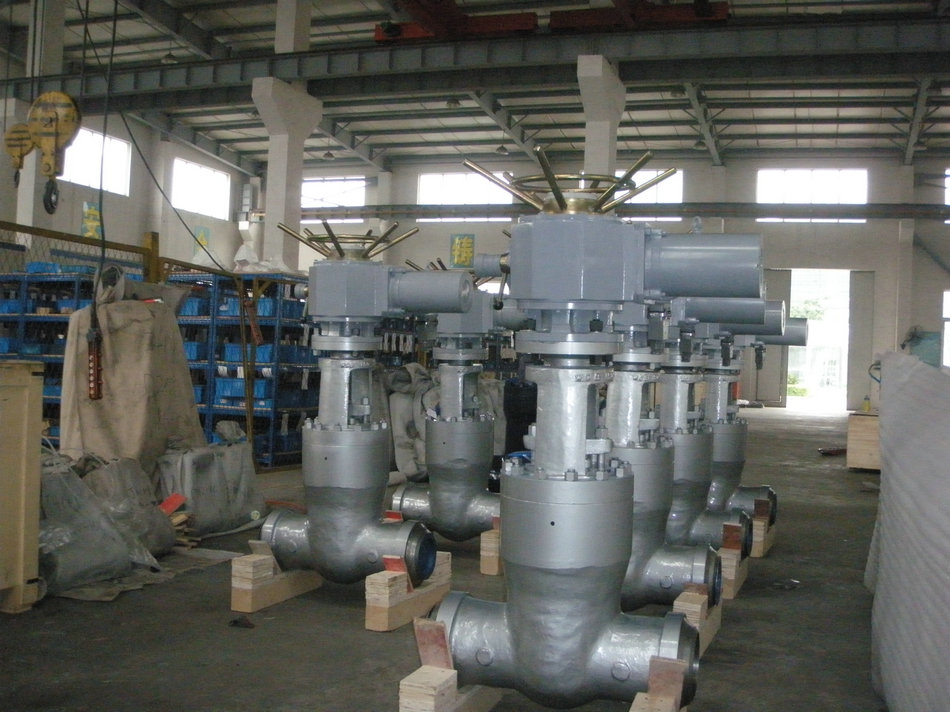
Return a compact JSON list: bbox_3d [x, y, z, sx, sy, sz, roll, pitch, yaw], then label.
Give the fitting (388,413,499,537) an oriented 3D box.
[{"bbox_3d":[-0.135,0.973,8.280,1.103,1.000,0.541,2,-1,18],"label":"fitting"}]

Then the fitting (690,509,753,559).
[{"bbox_3d":[1.802,1.285,7.539,0.351,0.369,0.369,2,-1,19],"label":"fitting"}]

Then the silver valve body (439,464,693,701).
[{"bbox_3d":[0.362,0.936,4.249,1.103,1.000,0.541,2,-1,16],"label":"silver valve body"}]

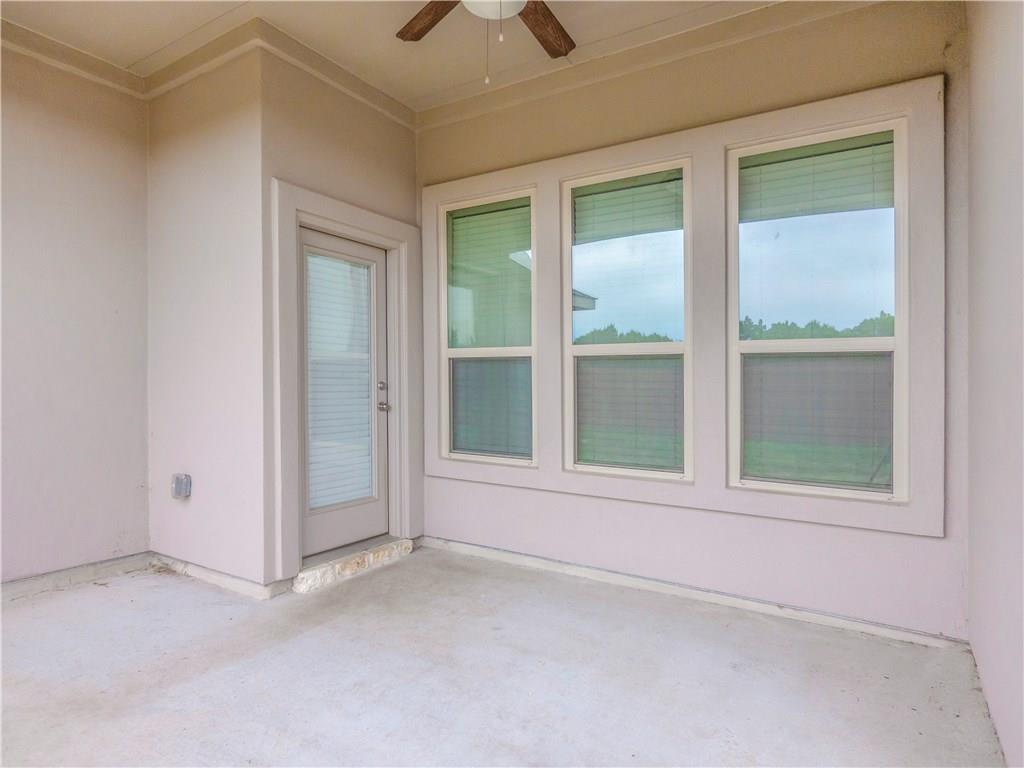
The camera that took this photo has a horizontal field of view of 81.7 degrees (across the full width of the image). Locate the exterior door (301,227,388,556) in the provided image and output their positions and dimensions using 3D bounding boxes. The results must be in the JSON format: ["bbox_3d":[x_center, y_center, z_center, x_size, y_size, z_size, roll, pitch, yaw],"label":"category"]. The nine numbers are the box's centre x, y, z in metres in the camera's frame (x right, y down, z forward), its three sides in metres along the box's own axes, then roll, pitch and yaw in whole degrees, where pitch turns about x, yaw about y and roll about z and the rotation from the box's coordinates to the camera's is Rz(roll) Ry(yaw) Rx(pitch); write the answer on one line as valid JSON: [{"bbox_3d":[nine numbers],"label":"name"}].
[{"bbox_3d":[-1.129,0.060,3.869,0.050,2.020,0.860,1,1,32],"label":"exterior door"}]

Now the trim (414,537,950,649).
[{"bbox_3d":[0.684,1.170,3.526,3.180,0.075,0.030,1,1,32],"label":"trim"}]

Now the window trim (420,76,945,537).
[{"bbox_3d":[0.673,-0.366,3.520,3.070,2.105,0.055,1,1,32],"label":"window trim"}]

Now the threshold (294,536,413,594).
[{"bbox_3d":[-1.023,1.143,3.838,0.180,0.120,0.920,1,1,32],"label":"threshold"}]

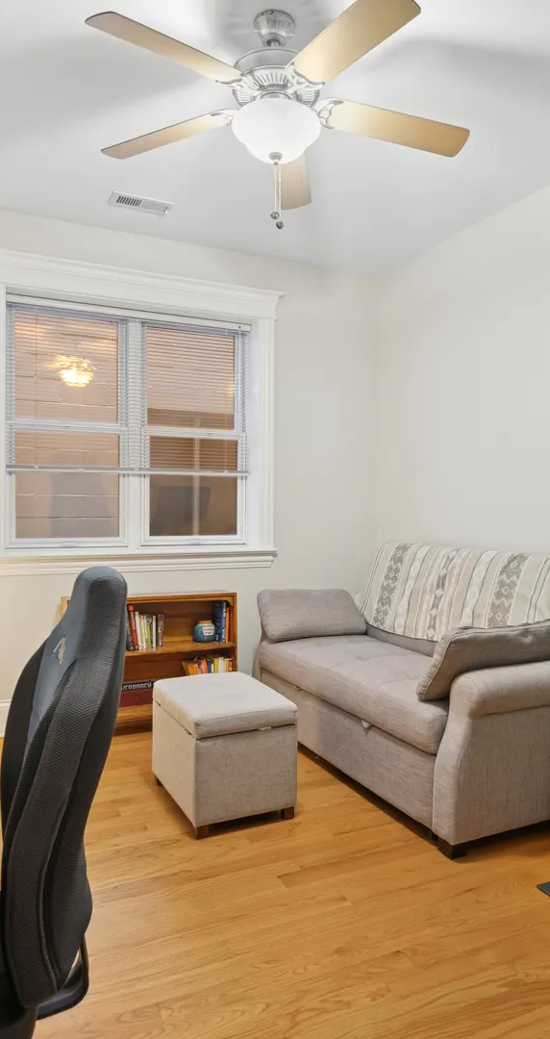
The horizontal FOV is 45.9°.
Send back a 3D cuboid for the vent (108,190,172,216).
[{"bbox_3d":[-0.673,-1.597,3.299,0.308,0.020,0.154,0,2,-26],"label":"vent"}]

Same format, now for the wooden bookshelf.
[{"bbox_3d":[-0.684,0.779,3.620,0.929,0.738,0.206,0,2,-22],"label":"wooden bookshelf"}]

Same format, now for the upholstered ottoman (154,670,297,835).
[{"bbox_3d":[-0.225,0.949,2.719,0.416,0.449,0.562,0,2,-26],"label":"upholstered ottoman"}]

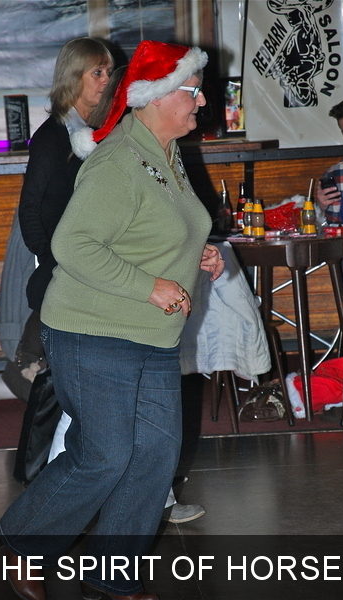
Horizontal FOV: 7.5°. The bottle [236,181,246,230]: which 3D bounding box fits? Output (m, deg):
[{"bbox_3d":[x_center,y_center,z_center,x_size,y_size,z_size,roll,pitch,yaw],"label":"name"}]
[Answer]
[{"bbox_3d":[0.296,-0.392,11.050,0.049,0.195,0.049,-2,7,0],"label":"bottle"}]

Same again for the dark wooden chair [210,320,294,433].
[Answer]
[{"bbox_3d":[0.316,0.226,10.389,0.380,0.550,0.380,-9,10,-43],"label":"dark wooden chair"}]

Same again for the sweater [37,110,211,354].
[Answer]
[{"bbox_3d":[-0.126,-0.202,7.520,0.440,0.650,0.500,1,8,22],"label":"sweater"}]

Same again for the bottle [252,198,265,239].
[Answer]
[{"bbox_3d":[0.356,-0.333,10.780,0.051,0.154,0.051,-2,7,0],"label":"bottle"}]

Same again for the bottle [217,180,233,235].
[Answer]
[{"bbox_3d":[0.219,-0.368,10.850,0.056,0.205,0.056,-2,7,0],"label":"bottle"}]

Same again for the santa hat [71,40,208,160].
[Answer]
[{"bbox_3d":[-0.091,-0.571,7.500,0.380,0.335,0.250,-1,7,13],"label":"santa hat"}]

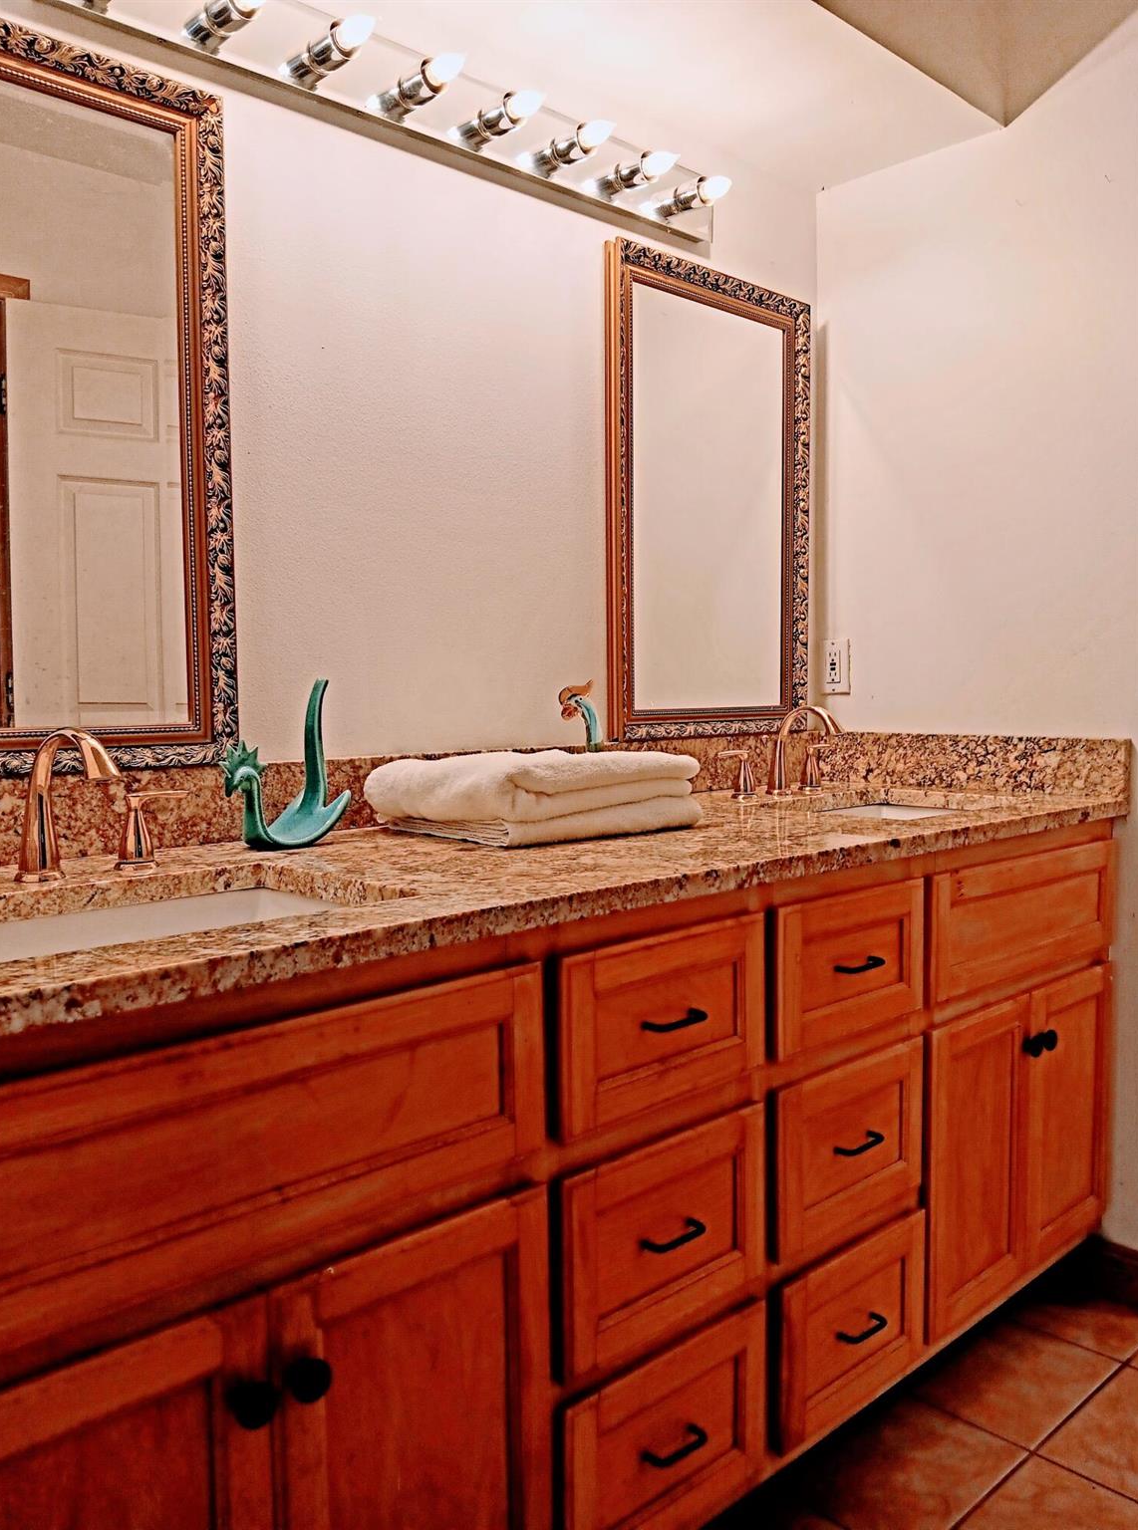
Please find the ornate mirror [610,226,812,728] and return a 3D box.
[{"bbox_3d":[0.282,-0.484,2.186,0.540,0.857,0.040,-4,5,-42],"label":"ornate mirror"}]

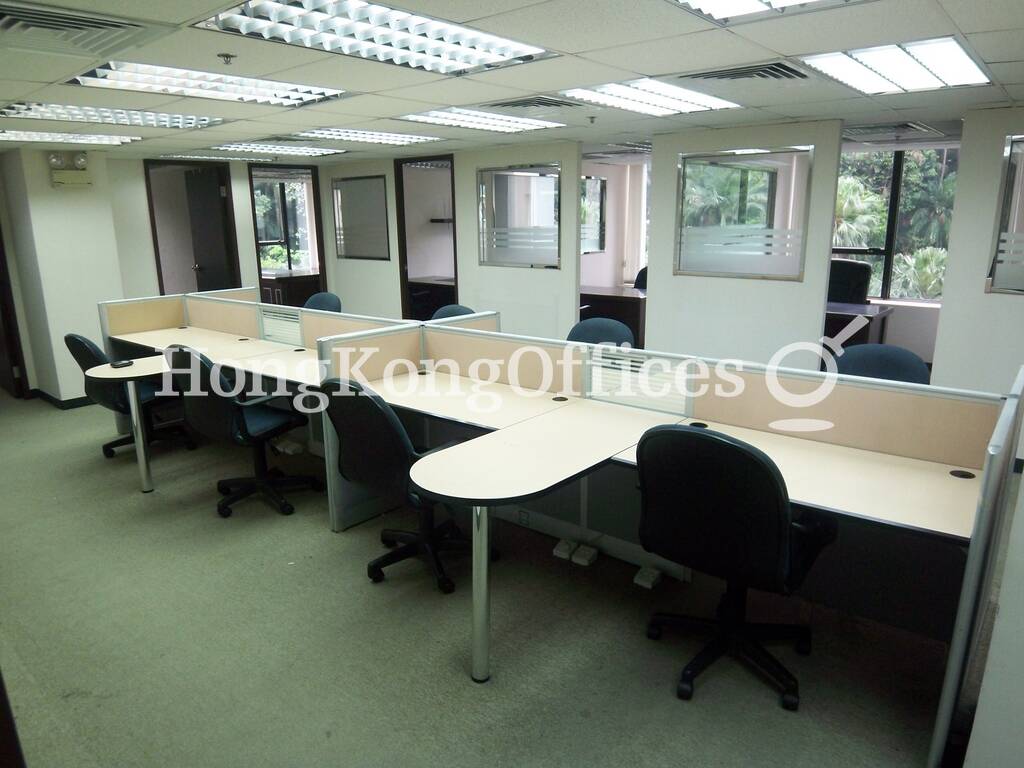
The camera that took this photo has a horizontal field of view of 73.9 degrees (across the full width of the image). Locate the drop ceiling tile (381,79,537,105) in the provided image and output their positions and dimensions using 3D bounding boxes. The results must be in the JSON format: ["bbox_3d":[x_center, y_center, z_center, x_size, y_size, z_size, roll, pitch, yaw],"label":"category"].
[{"bbox_3d":[-0.275,-1.446,3.361,0.600,0.025,0.600,11,18,39],"label":"drop ceiling tile"}]

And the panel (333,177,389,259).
[{"bbox_3d":[-1.713,-1.870,7.713,0.954,0.909,0.060,11,18,39],"label":"panel"}]

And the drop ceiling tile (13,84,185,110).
[{"bbox_3d":[-1.959,-1.369,3.244,0.600,0.025,0.600,11,18,39],"label":"drop ceiling tile"}]

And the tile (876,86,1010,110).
[{"bbox_3d":[2.256,-1.515,3.587,0.600,0.025,0.600,11,18,39],"label":"tile"}]

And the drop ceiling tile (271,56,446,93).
[{"bbox_3d":[-0.665,-1.325,2.915,0.600,0.025,0.600,11,18,39],"label":"drop ceiling tile"}]

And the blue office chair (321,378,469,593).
[{"bbox_3d":[-0.445,0.387,3.077,0.590,0.950,0.660,11,18,41],"label":"blue office chair"}]

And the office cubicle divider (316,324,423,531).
[{"bbox_3d":[-0.709,0.217,3.674,0.050,1.000,0.650,10,18,38],"label":"office cubicle divider"}]

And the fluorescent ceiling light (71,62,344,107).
[{"bbox_3d":[-1.333,-1.390,3.104,0.600,0.090,1.200,11,18,39],"label":"fluorescent ceiling light"}]

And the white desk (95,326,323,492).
[{"bbox_3d":[-1.961,0.202,4.353,2.729,0.750,1.177,10,18,38],"label":"white desk"}]

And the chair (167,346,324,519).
[{"bbox_3d":[-1.489,0.207,3.881,0.590,0.950,0.660,10,18,38],"label":"chair"}]

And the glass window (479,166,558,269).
[{"bbox_3d":[0.056,-1.527,6.267,0.984,0.897,0.060,11,18,39],"label":"glass window"}]

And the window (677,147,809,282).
[{"bbox_3d":[1.651,-1.220,4.924,0.980,0.904,0.070,11,18,39],"label":"window"}]

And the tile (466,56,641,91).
[{"bbox_3d":[0.188,-1.366,3.023,0.600,0.018,0.600,11,18,39],"label":"tile"}]

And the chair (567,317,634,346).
[{"bbox_3d":[0.370,0.103,4.185,0.590,0.950,0.650,10,18,38],"label":"chair"}]

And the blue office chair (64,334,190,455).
[{"bbox_3d":[-2.586,0.044,4.720,0.650,0.900,0.590,-13,18,-41],"label":"blue office chair"}]

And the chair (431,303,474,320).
[{"bbox_3d":[-0.628,-0.086,4.998,0.600,0.950,0.640,11,18,39],"label":"chair"}]

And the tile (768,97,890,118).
[{"bbox_3d":[1.808,-1.611,3.951,0.600,0.025,0.600,11,18,39],"label":"tile"}]

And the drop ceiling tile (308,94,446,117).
[{"bbox_3d":[-0.745,-1.540,3.787,0.600,0.018,0.600,11,18,39],"label":"drop ceiling tile"}]

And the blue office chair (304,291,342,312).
[{"bbox_3d":[-1.874,-0.317,6.017,0.600,0.950,0.640,11,18,39],"label":"blue office chair"}]

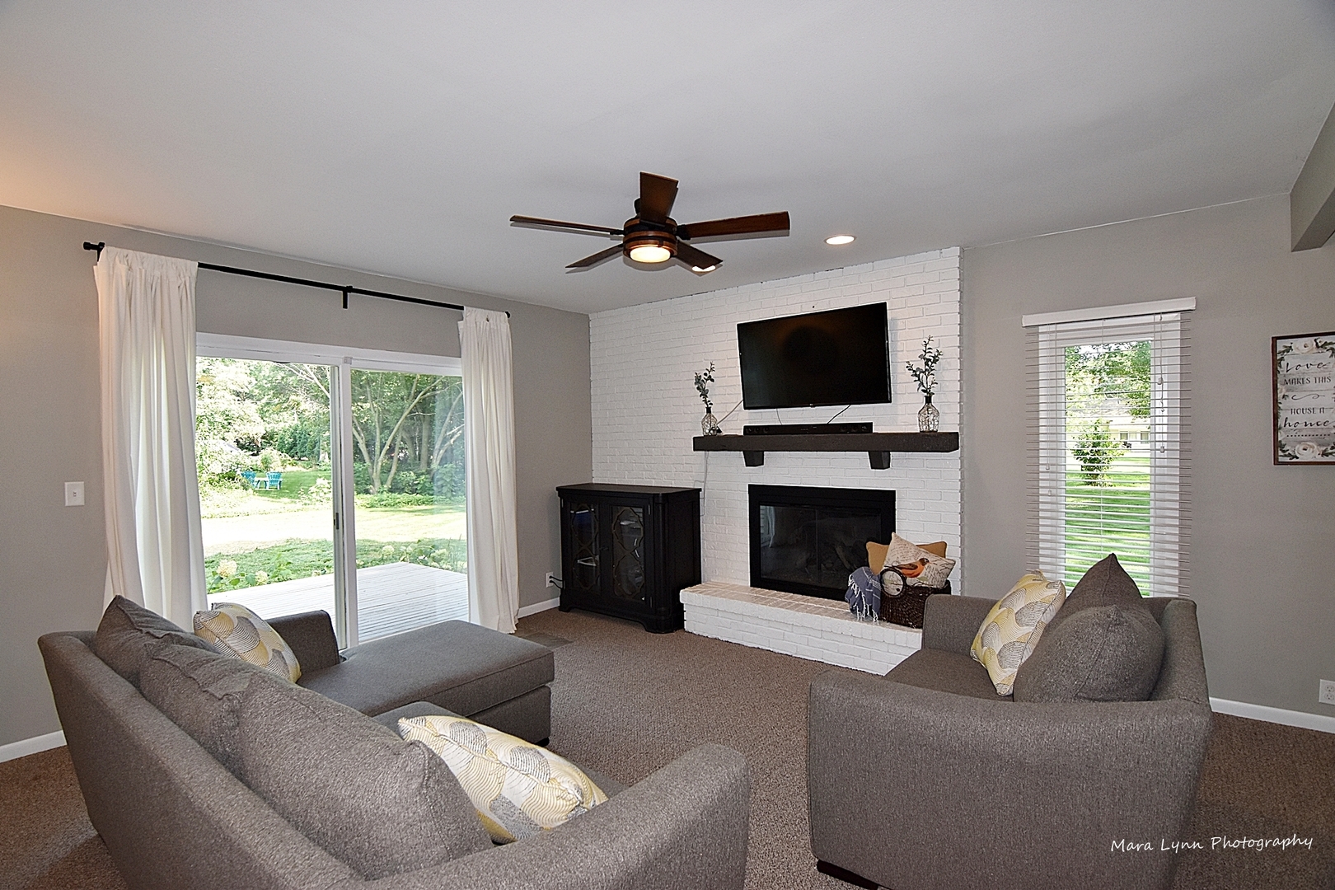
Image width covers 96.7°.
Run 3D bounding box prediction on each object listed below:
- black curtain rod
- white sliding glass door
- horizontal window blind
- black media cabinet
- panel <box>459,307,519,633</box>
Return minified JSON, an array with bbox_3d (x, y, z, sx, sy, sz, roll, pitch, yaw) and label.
[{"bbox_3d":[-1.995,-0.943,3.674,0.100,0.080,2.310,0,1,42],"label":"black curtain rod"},{"bbox_3d":[-2.039,0.391,3.759,0.120,2.000,1.830,0,1,42],"label":"white sliding glass door"},{"bbox_3d":[2.318,0.061,3.159,0.720,1.540,0.070,0,1,34],"label":"horizontal window blind"},{"bbox_3d":[-0.315,0.845,4.652,1.140,1.010,0.390,0,1,36],"label":"black media cabinet"},{"bbox_3d":[-1.313,0.190,4.379,0.150,2.340,0.460,0,1,42],"label":"panel"}]

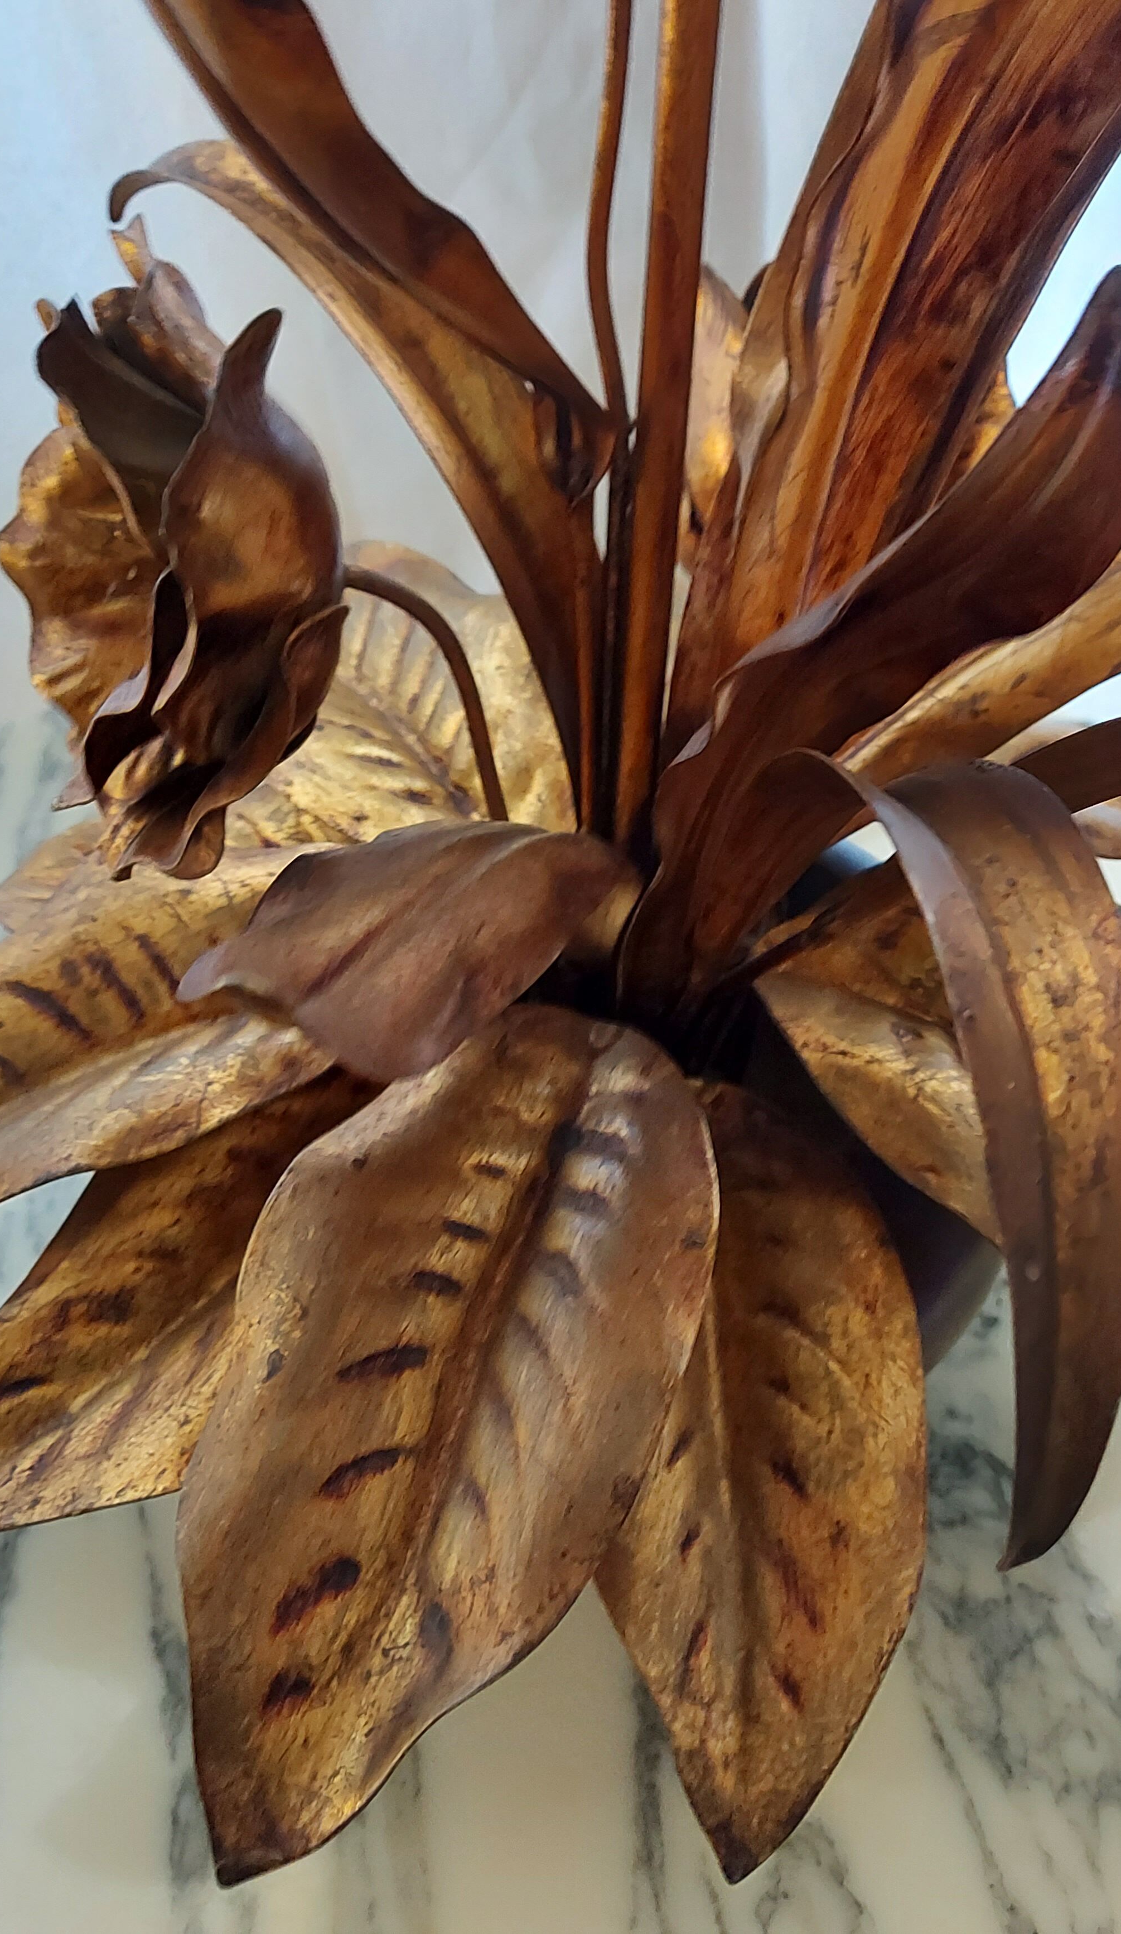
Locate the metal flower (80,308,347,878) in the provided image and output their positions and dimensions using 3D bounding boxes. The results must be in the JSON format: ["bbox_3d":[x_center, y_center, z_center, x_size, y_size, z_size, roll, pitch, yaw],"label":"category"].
[{"bbox_3d":[-0.087,-0.094,0.448,0.065,0.122,0.099,15,29,2],"label":"metal flower"}]

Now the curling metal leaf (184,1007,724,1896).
[{"bbox_3d":[-0.029,0.094,0.398,0.107,0.034,0.213,17,61,16],"label":"curling metal leaf"}]

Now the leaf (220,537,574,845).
[{"bbox_3d":[-0.057,-0.080,0.564,0.176,0.034,0.123,35,74,33],"label":"leaf"}]

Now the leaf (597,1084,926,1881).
[{"bbox_3d":[0.051,0.115,0.424,0.082,0.034,0.186,3,63,-4],"label":"leaf"}]

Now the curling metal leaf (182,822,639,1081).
[{"bbox_3d":[-0.035,-0.007,0.436,0.119,0.036,0.066,-13,64,-8],"label":"curling metal leaf"}]

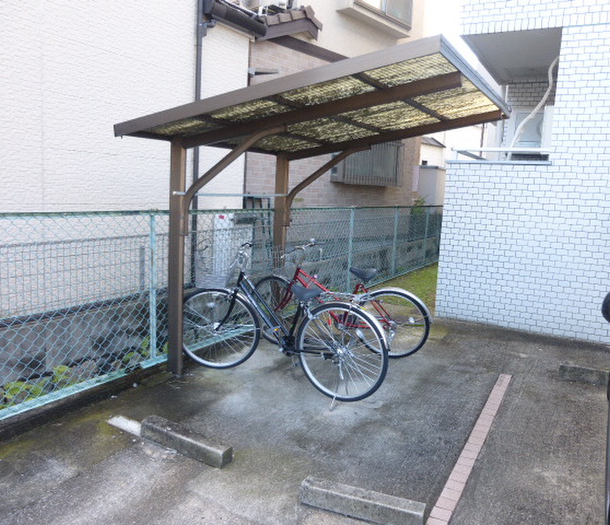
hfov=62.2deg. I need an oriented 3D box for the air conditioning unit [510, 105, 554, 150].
[{"bbox_3d":[3.254,-1.865,7.159,0.740,0.610,0.300,7,9,29],"label":"air conditioning unit"}]

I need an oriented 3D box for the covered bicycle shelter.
[{"bbox_3d":[0.174,-0.209,4.062,2.259,2.230,2.263,7,9,29],"label":"covered bicycle shelter"}]

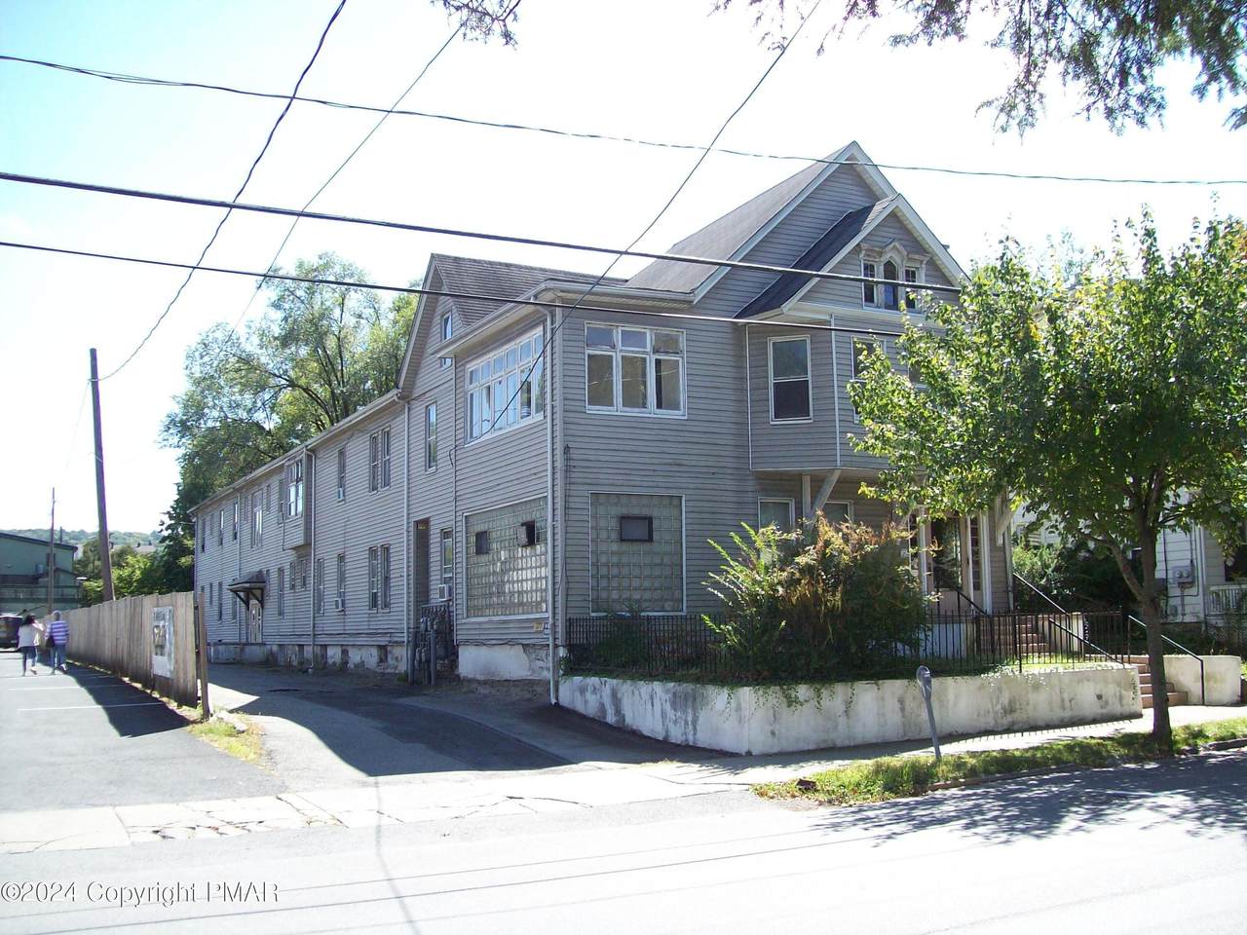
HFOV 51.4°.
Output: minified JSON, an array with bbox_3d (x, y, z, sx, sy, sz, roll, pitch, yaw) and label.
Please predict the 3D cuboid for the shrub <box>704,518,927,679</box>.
[{"bbox_3d":[3.019,1.992,19.937,3.300,2.500,2.800,3,-8,-27],"label":"shrub"}]

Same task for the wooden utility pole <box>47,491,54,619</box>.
[{"bbox_3d":[-34.610,6.158,78.385,0.300,9.730,0.300,3,-8,-27],"label":"wooden utility pole"}]

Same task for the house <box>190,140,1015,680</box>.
[{"bbox_3d":[-5.352,1.091,41.063,10.300,10.400,40.900,3,-8,-27],"label":"house"}]

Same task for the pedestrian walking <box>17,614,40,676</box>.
[{"bbox_3d":[-16.117,4.839,35.200,0.550,1.630,0.500,3,-8,-27],"label":"pedestrian walking"}]

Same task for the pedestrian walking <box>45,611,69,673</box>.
[{"bbox_3d":[-15.433,4.760,35.300,0.600,1.680,0.500,3,-8,-27],"label":"pedestrian walking"}]

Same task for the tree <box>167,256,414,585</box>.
[{"bbox_3d":[-17.625,-0.987,67.482,13.500,20.600,13.000,3,-8,-27],"label":"tree"}]

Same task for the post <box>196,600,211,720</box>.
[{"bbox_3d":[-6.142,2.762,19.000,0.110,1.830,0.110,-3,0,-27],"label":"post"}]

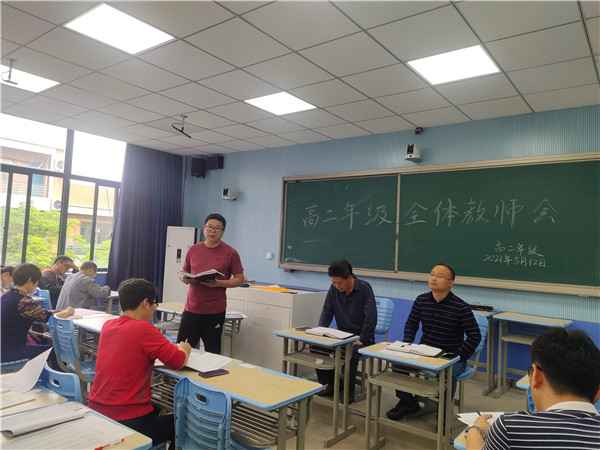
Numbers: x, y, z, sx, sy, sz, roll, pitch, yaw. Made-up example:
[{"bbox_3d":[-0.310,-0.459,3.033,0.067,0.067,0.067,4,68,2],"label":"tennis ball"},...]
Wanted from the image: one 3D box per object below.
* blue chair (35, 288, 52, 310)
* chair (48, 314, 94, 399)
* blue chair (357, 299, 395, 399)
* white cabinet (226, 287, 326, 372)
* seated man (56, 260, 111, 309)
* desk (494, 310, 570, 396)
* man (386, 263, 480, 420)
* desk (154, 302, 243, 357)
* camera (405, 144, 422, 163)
[{"bbox_3d":[-2.796,1.156,5.048,0.420,0.850,0.520,1,-3,38],"label":"blue chair"},{"bbox_3d":[-1.561,1.137,3.284,0.420,0.860,0.520,1,-3,38],"label":"chair"},{"bbox_3d":[0.579,1.119,4.056,0.420,0.860,0.530,1,-3,38],"label":"blue chair"},{"bbox_3d":[-0.358,1.107,4.761,1.200,0.820,0.620,1,-3,40],"label":"white cabinet"},{"bbox_3d":[-2.619,1.016,5.176,0.540,1.170,0.820,1,-3,38],"label":"seated man"},{"bbox_3d":[2.140,1.246,4.008,0.610,0.770,0.430,1,-3,33],"label":"desk"},{"bbox_3d":[1.126,0.931,3.517,0.600,1.240,0.640,0,-4,43],"label":"man"},{"bbox_3d":[-1.112,1.264,4.461,1.190,0.770,0.460,1,-3,38],"label":"desk"},{"bbox_3d":[1.320,-0.826,5.046,0.140,0.190,0.200,1,-3,38],"label":"camera"}]

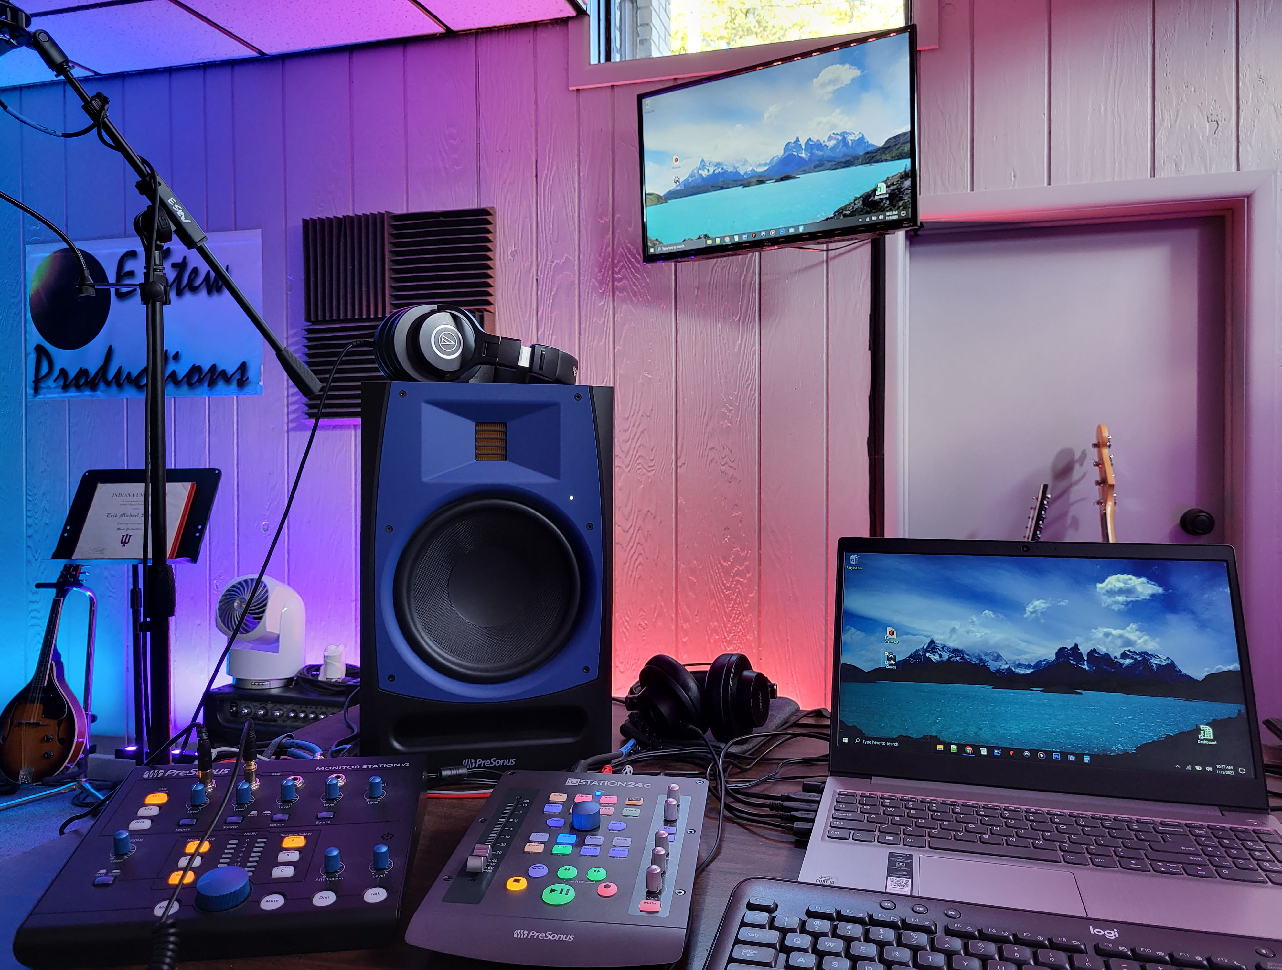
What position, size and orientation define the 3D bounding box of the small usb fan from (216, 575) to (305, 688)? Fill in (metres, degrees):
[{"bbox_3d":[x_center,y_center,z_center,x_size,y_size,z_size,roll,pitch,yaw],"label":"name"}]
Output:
[{"bbox_3d":[-0.960,0.371,2.450,0.190,0.280,0.195,0,1,8],"label":"small usb fan"}]

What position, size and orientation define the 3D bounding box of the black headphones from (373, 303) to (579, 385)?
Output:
[{"bbox_3d":[-0.179,-0.150,1.070,0.205,0.088,0.160,4,0,-10],"label":"black headphones"}]

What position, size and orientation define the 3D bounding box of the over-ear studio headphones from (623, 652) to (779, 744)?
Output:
[{"bbox_3d":[0.064,0.237,1.135,0.172,0.100,0.185,0,2,-5],"label":"over-ear studio headphones"}]

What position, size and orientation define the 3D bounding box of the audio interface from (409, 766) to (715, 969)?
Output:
[{"bbox_3d":[-0.045,0.266,0.712,0.174,0.062,0.230,0,1,8],"label":"audio interface"}]

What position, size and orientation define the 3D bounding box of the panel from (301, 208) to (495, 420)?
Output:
[{"bbox_3d":[-0.733,-0.503,2.924,0.610,0.610,0.050,0,1,15],"label":"panel"}]

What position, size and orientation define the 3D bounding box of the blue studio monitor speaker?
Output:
[{"bbox_3d":[-0.188,0.091,1.128,0.252,0.397,0.305,0,1,-14],"label":"blue studio monitor speaker"}]

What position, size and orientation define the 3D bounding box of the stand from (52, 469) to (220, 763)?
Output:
[{"bbox_3d":[-1.403,0.471,2.700,0.480,1.060,0.420,0,1,13],"label":"stand"}]

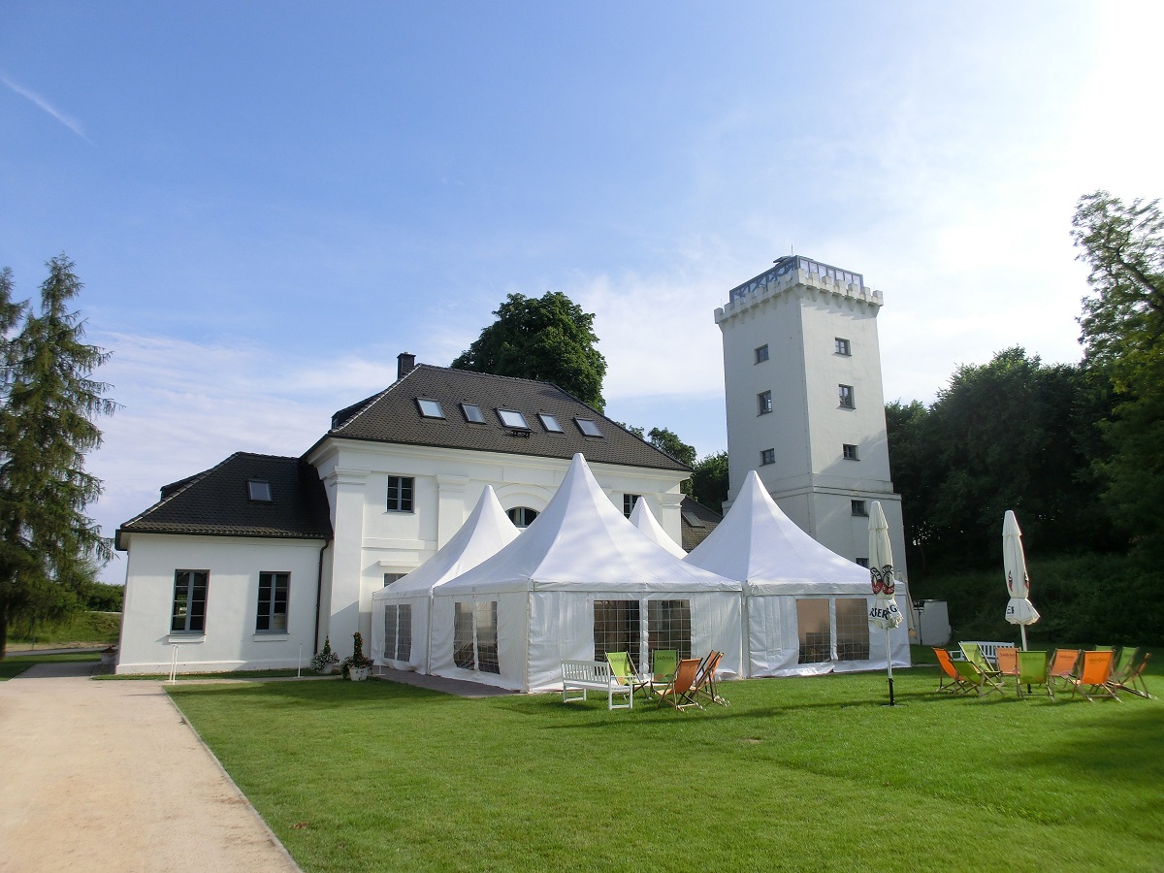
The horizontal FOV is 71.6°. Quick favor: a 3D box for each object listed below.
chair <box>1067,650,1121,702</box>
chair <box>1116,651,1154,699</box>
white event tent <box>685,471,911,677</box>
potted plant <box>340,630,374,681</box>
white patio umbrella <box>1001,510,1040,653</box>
[{"bbox_3d":[9.552,4.476,15.139,0.560,0.880,0.920,0,-12,-1],"label":"chair"},{"bbox_3d":[10.494,4.579,15.622,0.870,0.815,0.560,-6,-13,23],"label":"chair"},{"bbox_3d":[5.396,4.074,25.157,6.100,6.000,6.100,7,-14,-30],"label":"white event tent"},{"bbox_3d":[-6.082,5.924,21.846,0.844,1.256,0.844,4,-13,-20],"label":"potted plant"},{"bbox_3d":[9.094,3.393,16.770,0.700,3.700,0.700,0,-12,0],"label":"white patio umbrella"}]

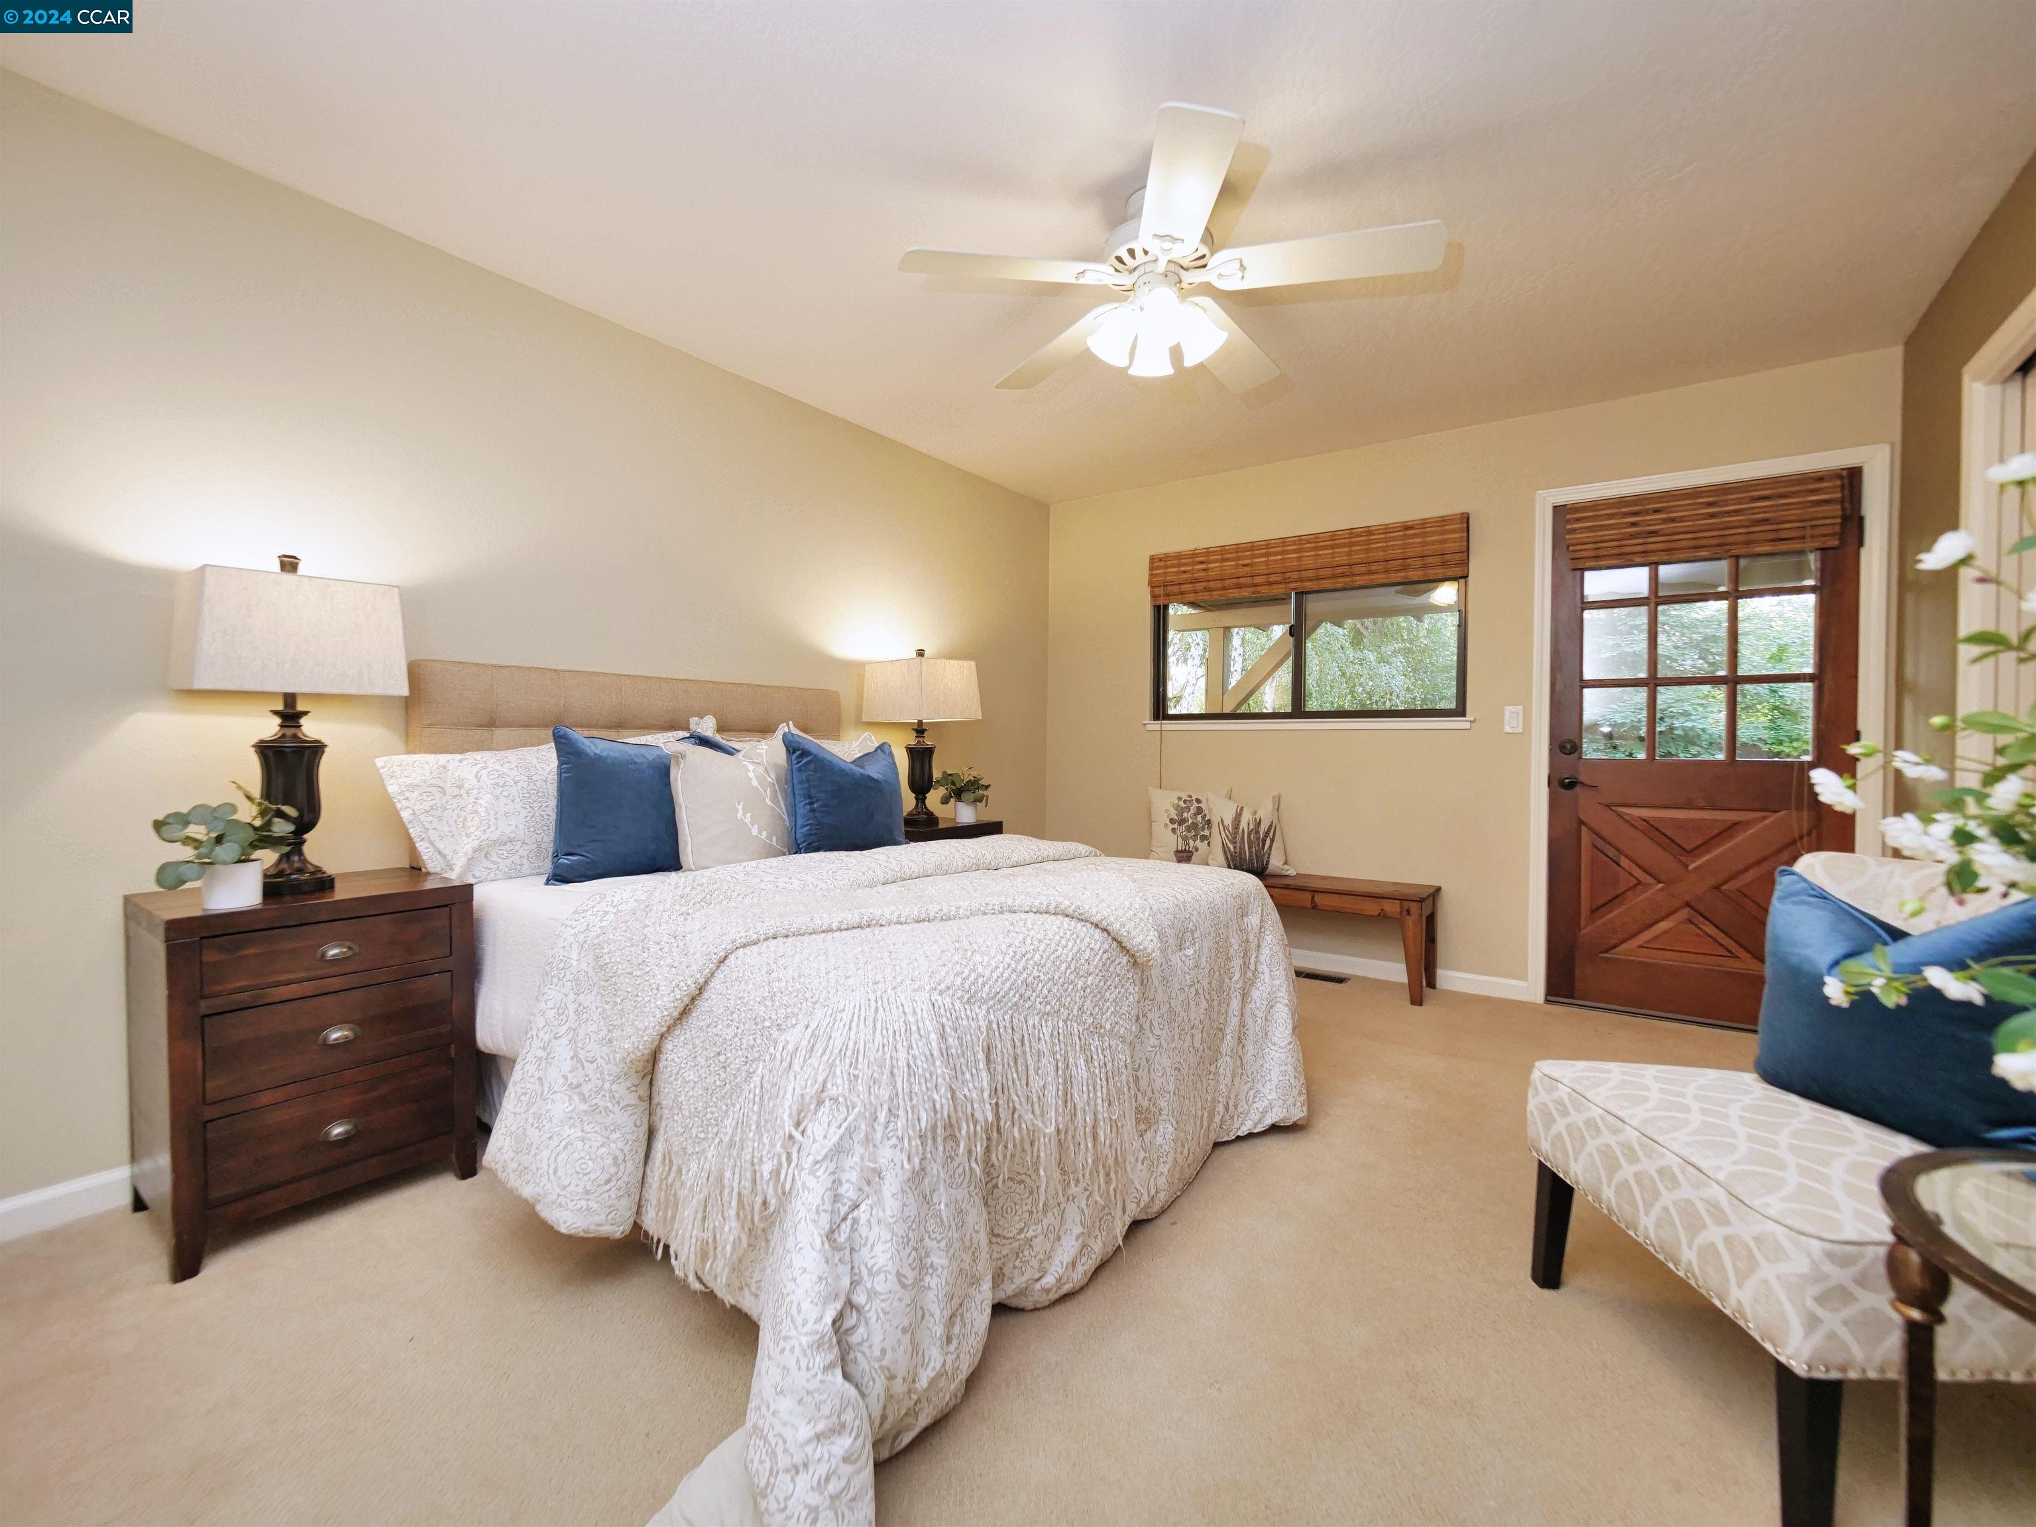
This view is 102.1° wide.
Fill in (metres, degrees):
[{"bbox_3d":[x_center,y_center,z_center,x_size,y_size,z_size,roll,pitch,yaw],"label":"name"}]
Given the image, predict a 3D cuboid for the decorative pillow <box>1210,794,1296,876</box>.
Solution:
[{"bbox_3d":[1.127,0.351,3.954,0.410,0.400,0.150,1,-11,22],"label":"decorative pillow"}]

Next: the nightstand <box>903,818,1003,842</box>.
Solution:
[{"bbox_3d":[-0.401,0.624,3.671,0.420,0.724,0.540,2,2,36],"label":"nightstand"}]

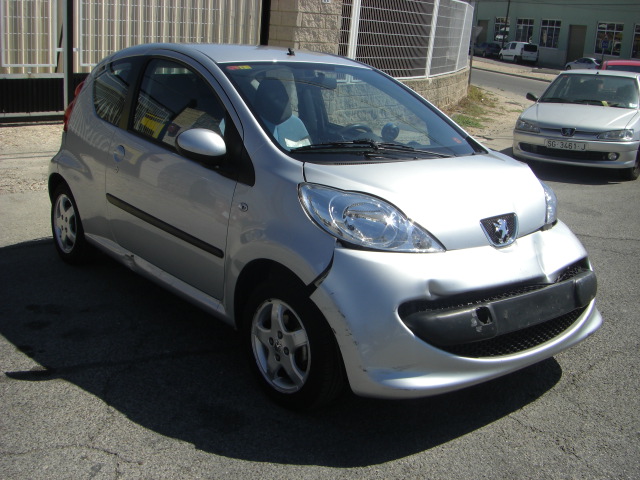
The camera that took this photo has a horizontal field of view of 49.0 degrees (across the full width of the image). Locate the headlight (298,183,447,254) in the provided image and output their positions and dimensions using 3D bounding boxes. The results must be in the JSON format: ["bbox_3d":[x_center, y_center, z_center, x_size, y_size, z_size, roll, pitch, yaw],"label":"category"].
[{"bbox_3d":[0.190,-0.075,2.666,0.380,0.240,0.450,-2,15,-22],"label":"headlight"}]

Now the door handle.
[{"bbox_3d":[-1.054,-0.457,3.707,0.045,0.090,0.130,-8,18,-39],"label":"door handle"}]

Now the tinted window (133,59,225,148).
[{"bbox_3d":[-0.669,-0.644,3.370,0.110,0.390,0.940,10,7,-42],"label":"tinted window"}]

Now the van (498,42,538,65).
[{"bbox_3d":[19.333,-18.251,68.500,1.800,1.860,4.400,-1,17,-16],"label":"van"}]

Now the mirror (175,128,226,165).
[{"bbox_3d":[-0.491,-0.384,2.919,0.220,0.170,0.130,-8,18,-39],"label":"mirror"}]

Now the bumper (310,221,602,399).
[{"bbox_3d":[0.717,0.248,2.969,1.550,0.520,0.460,-8,18,-39],"label":"bumper"}]

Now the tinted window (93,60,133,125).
[{"bbox_3d":[-1.161,-0.828,3.947,0.110,0.360,0.600,8,9,-36],"label":"tinted window"}]

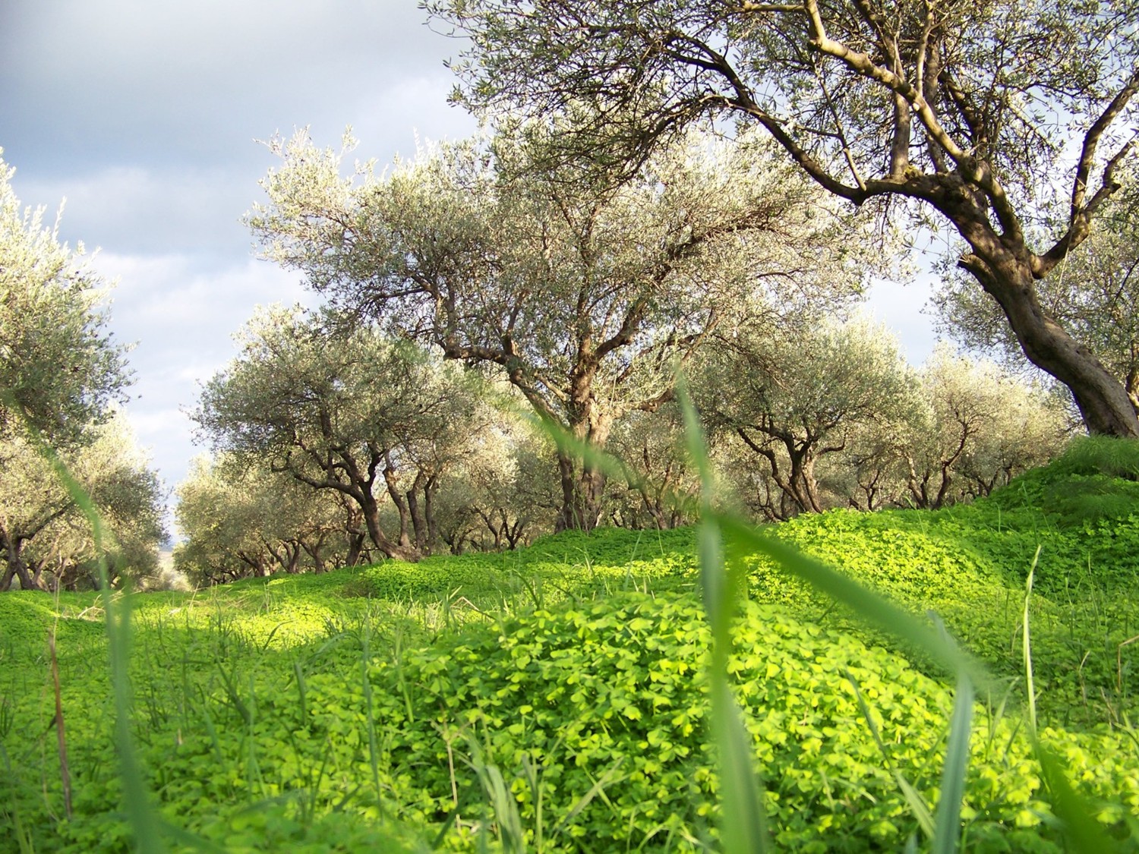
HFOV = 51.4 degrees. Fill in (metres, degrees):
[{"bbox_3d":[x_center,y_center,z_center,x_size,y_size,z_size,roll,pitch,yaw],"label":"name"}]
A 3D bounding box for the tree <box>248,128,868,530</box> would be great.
[{"bbox_3d":[-0.130,-1.200,14.400,7.300,4.900,6.300,-1,-6,0],"label":"tree"}]

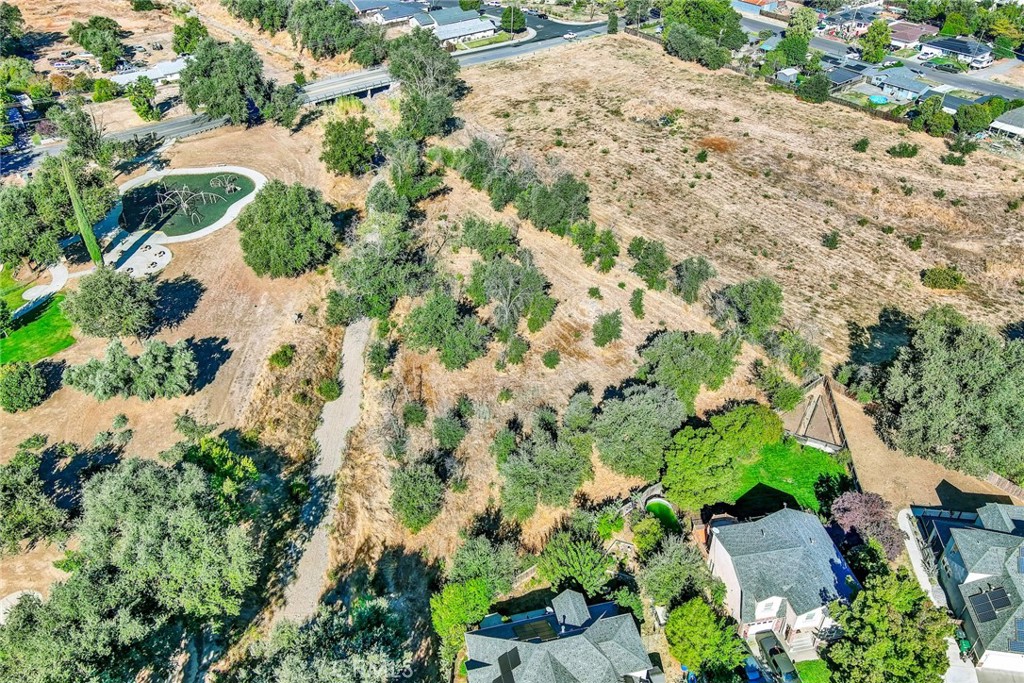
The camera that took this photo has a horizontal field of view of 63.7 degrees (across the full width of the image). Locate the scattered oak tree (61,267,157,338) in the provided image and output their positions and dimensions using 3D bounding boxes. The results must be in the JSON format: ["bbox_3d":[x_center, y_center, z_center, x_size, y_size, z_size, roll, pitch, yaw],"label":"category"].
[{"bbox_3d":[-63.890,-5.060,131.880,12.800,12.000,12.800,0,36,0],"label":"scattered oak tree"}]

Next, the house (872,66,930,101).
[{"bbox_3d":[104.070,-68.290,220.160,11.000,4.300,14.000,-30,46,-33],"label":"house"}]

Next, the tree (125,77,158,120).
[{"bbox_3d":[-93.910,-61.350,209.360,6.800,11.000,6.800,0,36,0],"label":"tree"}]

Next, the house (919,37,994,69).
[{"bbox_3d":[136.700,-90.180,254.010,11.900,4.600,17.400,-27,44,-32],"label":"house"}]

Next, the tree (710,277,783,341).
[{"bbox_3d":[37.870,-4.980,133.800,10.600,9.600,10.000,0,36,0],"label":"tree"}]

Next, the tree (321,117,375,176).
[{"bbox_3d":[-33.000,-38.314,166.299,10.600,12.000,10.600,0,35,0],"label":"tree"}]

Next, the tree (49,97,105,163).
[{"bbox_3d":[-97.370,-46.460,184.570,10.500,13.000,12.000,0,38,0],"label":"tree"}]

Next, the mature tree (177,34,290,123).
[{"bbox_3d":[-62.600,-58.126,188.927,24.000,18.500,24.000,0,35,0],"label":"mature tree"}]

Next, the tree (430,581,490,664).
[{"bbox_3d":[-5.510,30.290,88.660,6.400,8.000,8.000,0,38,0],"label":"tree"}]

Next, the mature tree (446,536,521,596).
[{"bbox_3d":[-3.360,26.000,94.500,8.400,6.200,7.600,0,36,0],"label":"mature tree"}]

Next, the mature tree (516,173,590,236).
[{"bbox_3d":[7.300,-23.360,146.250,13.000,10.500,13.000,0,35,0],"label":"mature tree"}]

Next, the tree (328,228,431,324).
[{"bbox_3d":[-19.300,-8.463,123.232,15.000,12.500,15.000,0,35,0],"label":"tree"}]

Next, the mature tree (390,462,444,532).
[{"bbox_3d":[-10.200,17.568,89.454,5.900,8.600,5.900,0,35,0],"label":"mature tree"}]

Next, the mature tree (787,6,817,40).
[{"bbox_3d":[86.500,-93.918,246.146,8.600,11.500,8.600,0,35,0],"label":"mature tree"}]

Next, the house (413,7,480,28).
[{"bbox_3d":[-20.800,-102.818,264.696,19.000,4.800,13.000,-25,42,-31],"label":"house"}]

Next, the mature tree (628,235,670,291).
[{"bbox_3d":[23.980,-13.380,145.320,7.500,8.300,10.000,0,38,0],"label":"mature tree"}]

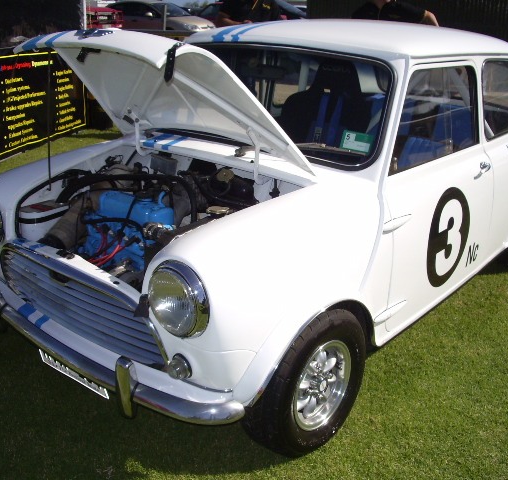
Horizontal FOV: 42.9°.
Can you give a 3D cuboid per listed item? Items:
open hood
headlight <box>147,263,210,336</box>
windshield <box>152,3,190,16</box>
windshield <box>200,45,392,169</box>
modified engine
[{"bbox_3d":[-0.333,-0.456,2.160,0.990,0.180,0.660,17,-18,37],"label":"open hood"},{"bbox_3d":[-0.188,0.149,1.746,0.200,0.200,0.100,17,20,37],"label":"headlight"},{"bbox_3d":[-2.629,-7.286,20.500,0.800,0.150,1.380,43,34,12],"label":"windshield"},{"bbox_3d":[0.002,-0.559,2.537,1.150,0.430,0.110,17,-7,37],"label":"windshield"},{"bbox_3d":[-0.379,0.021,2.289,0.840,0.420,0.550,17,26,37],"label":"modified engine"}]

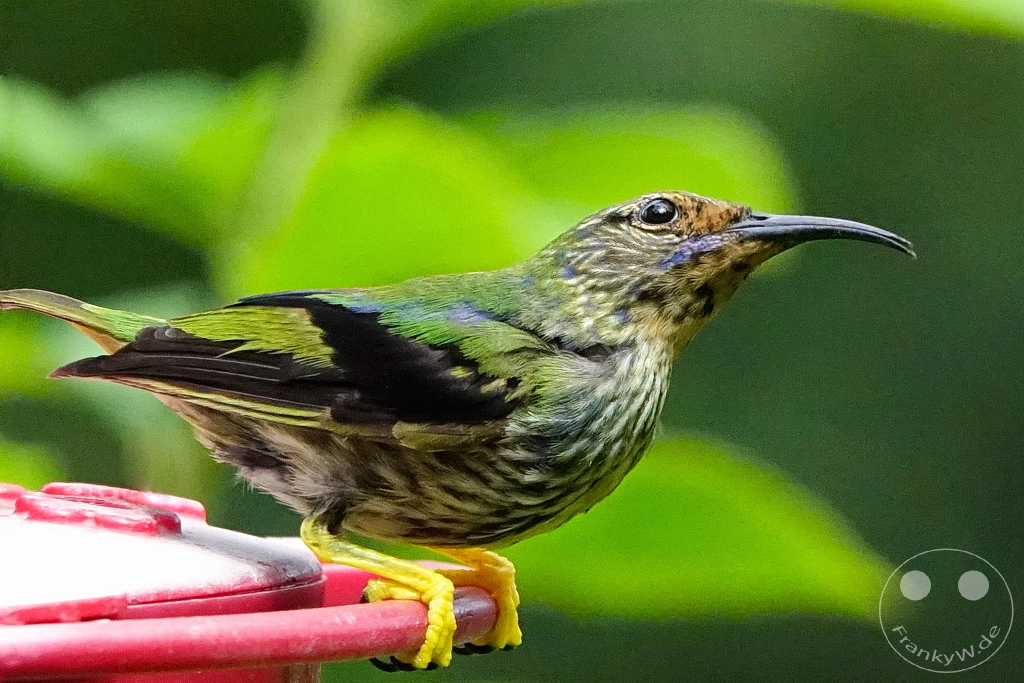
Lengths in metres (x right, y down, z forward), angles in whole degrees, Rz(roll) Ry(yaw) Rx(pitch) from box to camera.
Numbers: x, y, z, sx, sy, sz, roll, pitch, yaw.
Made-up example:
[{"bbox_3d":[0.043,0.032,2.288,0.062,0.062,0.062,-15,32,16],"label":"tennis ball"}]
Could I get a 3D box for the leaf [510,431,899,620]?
[{"bbox_3d":[0.023,0.023,1.320,0.050,0.024,0.015,0,8,0],"label":"leaf"}]

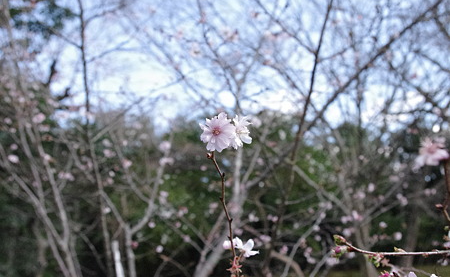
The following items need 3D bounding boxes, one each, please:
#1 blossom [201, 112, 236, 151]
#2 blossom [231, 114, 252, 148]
[{"bbox_3d":[-0.006,-0.006,0.415,0.034,0.037,0.018,0,3,0],"label":"blossom"},{"bbox_3d":[0.015,-0.006,0.423,0.020,0.033,0.033,2,-3,29],"label":"blossom"}]

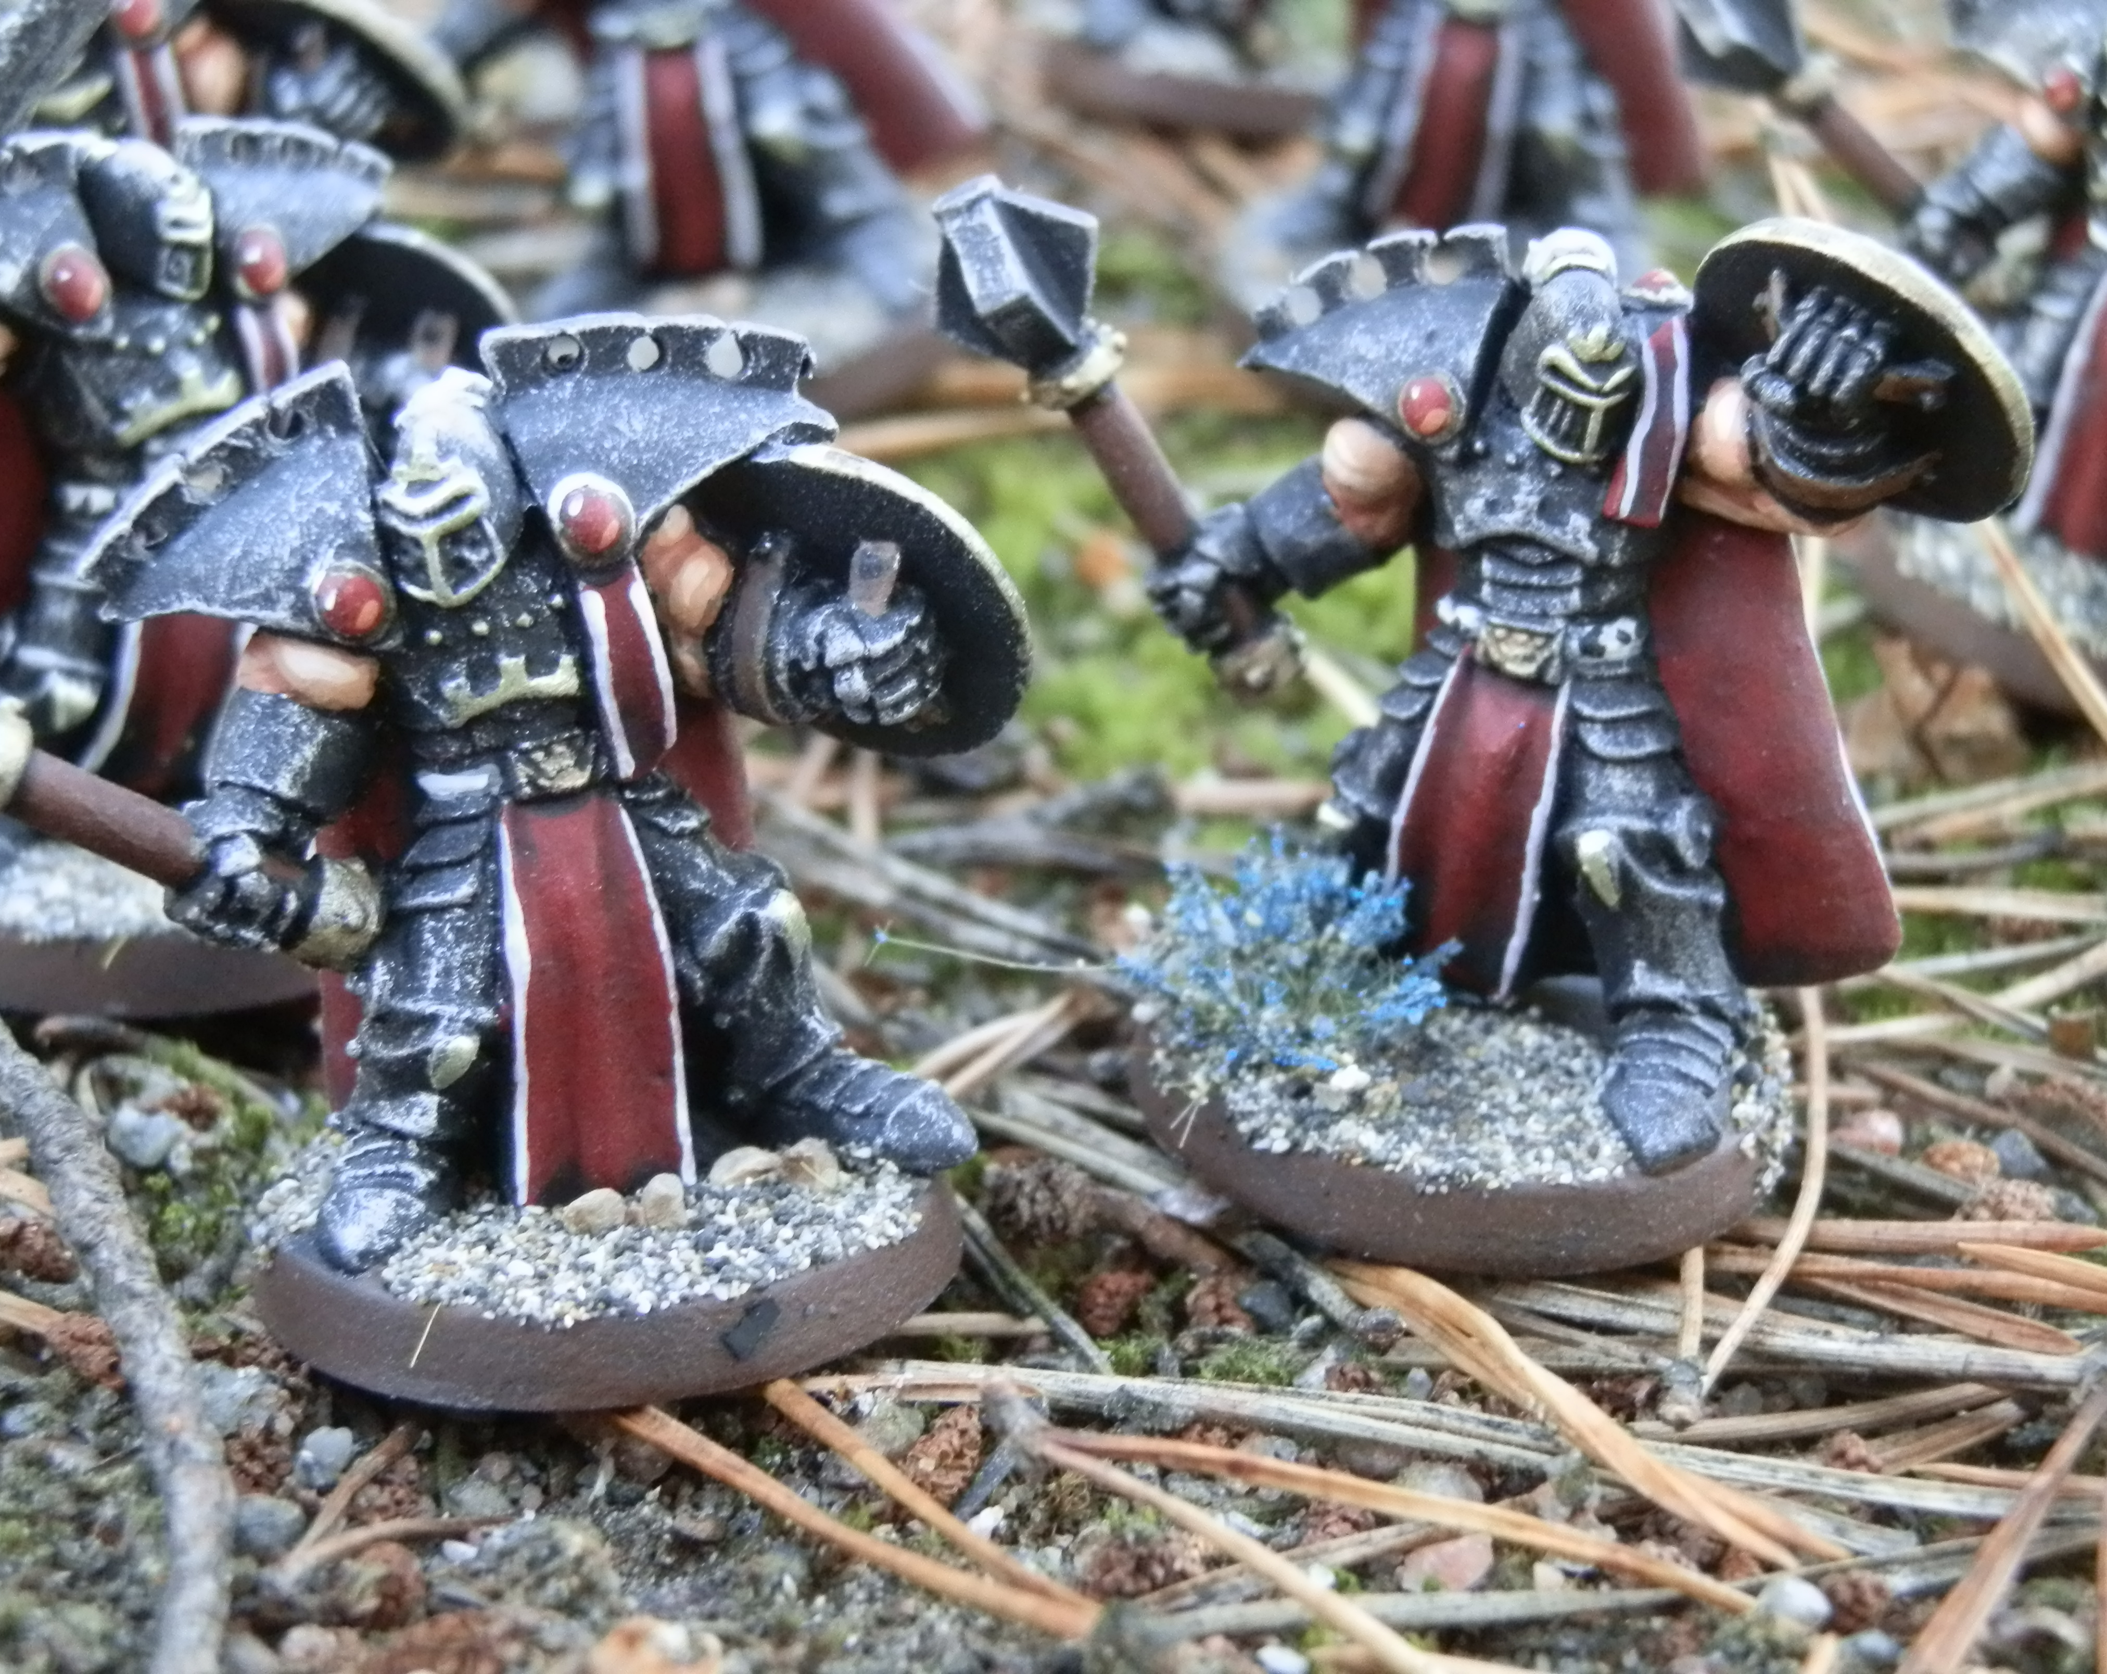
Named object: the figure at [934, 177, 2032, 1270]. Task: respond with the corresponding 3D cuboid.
[{"bbox_3d":[0.016,-0.006,0.149,0.040,0.037,0.026,8,23,16],"label":"figure"}]

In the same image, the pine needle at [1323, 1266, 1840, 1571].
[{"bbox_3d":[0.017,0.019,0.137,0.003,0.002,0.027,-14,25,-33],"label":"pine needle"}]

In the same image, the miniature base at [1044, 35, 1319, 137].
[{"bbox_3d":[0.013,-0.049,0.252,0.026,0.004,0.026,0,25,0],"label":"miniature base"}]

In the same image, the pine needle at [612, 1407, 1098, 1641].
[{"bbox_3d":[-0.008,0.022,0.128,0.023,0.002,0.002,16,27,35],"label":"pine needle"}]

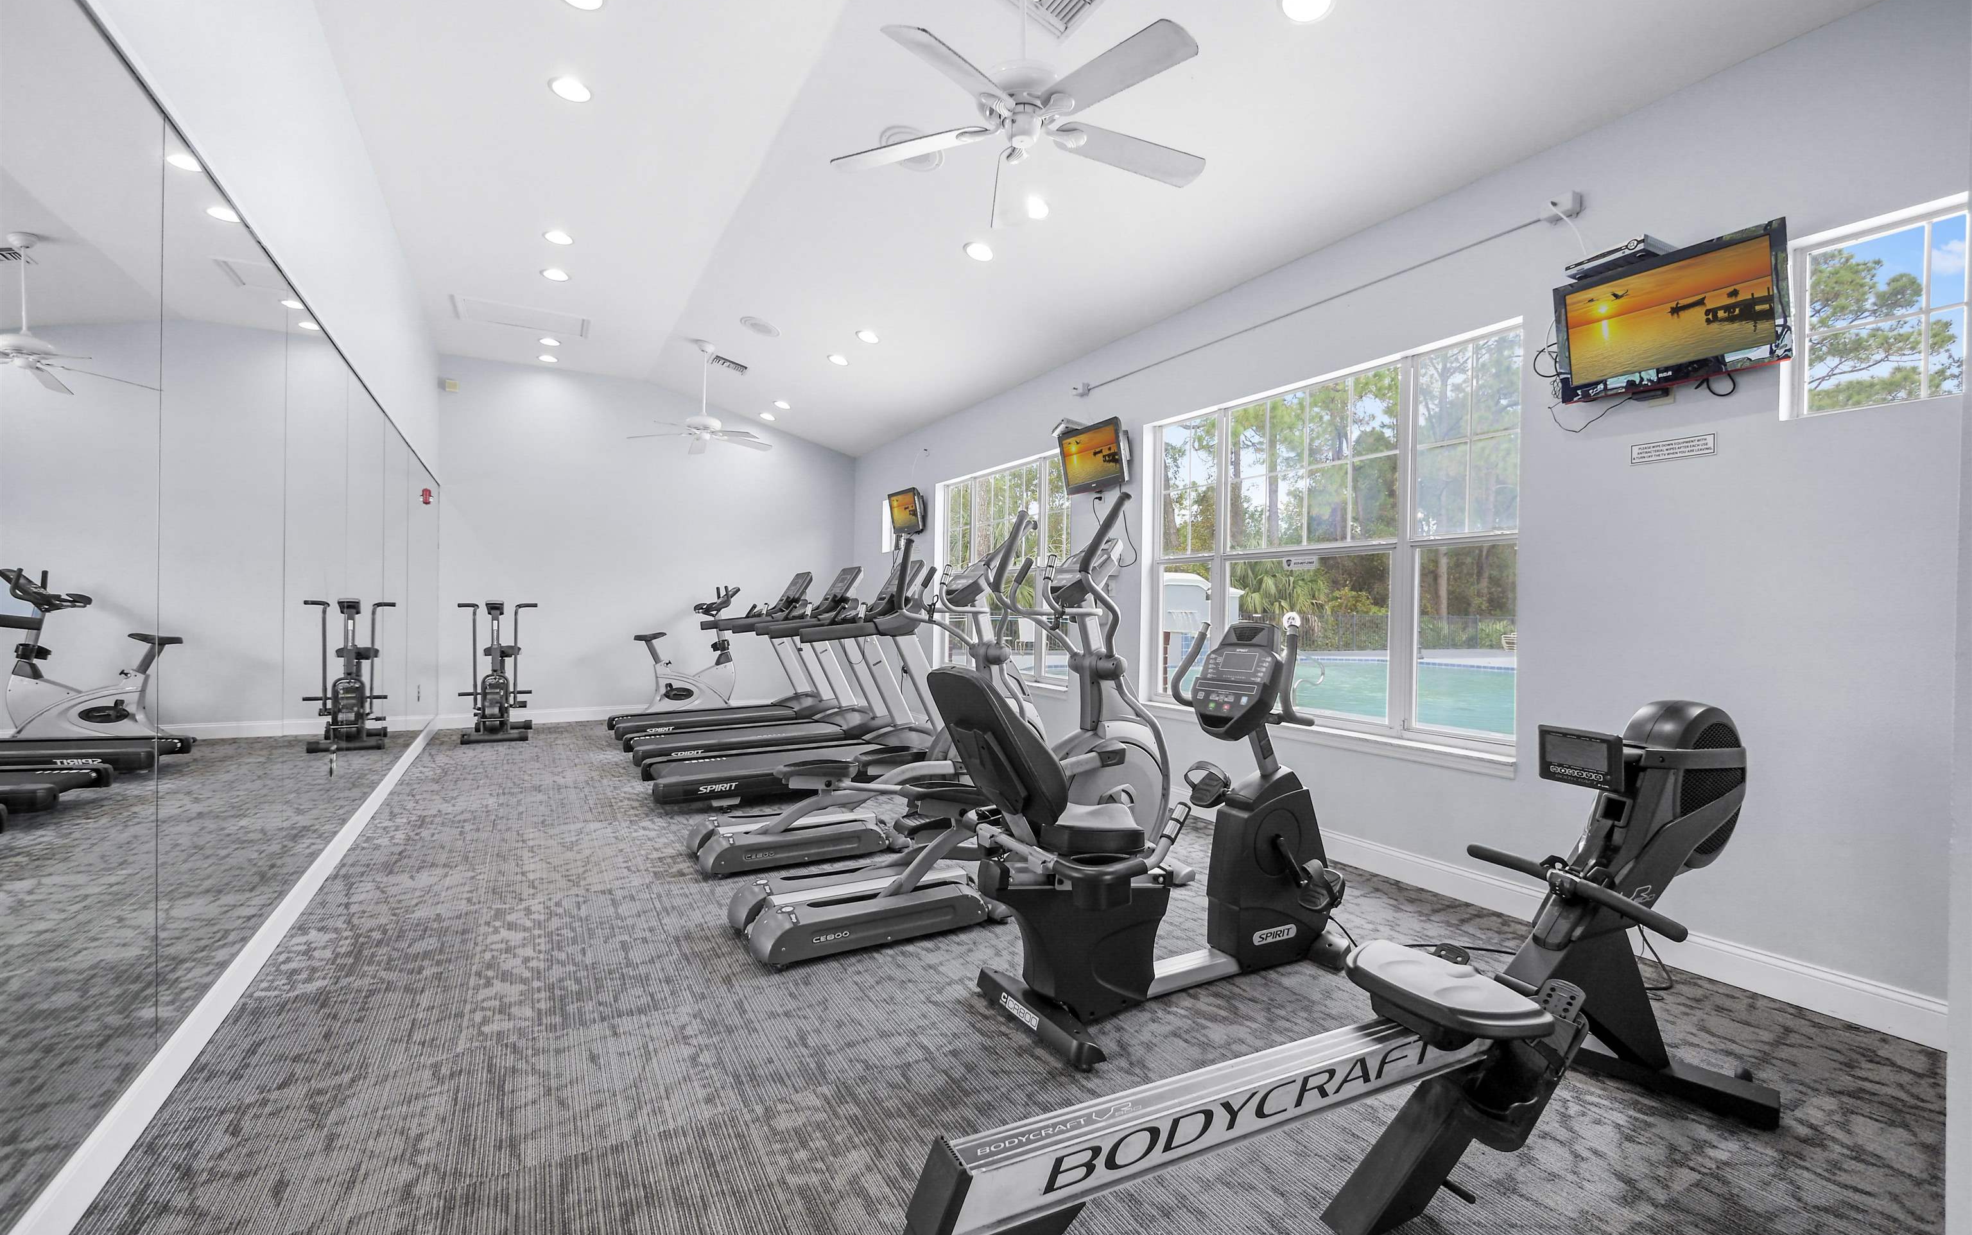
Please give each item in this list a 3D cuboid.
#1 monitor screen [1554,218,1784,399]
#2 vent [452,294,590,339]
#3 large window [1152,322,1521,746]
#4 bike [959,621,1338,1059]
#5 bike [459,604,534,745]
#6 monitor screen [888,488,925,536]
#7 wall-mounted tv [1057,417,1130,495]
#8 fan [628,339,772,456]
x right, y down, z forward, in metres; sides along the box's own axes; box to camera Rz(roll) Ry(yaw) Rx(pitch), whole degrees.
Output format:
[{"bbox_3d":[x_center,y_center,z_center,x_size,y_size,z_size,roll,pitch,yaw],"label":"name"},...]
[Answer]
[{"bbox_3d":[2.437,-1.056,2.845,0.100,0.440,0.660,-12,7,-28],"label":"monitor screen"},{"bbox_3d":[-3.890,-2.503,6.716,0.967,0.040,0.564,1,0,-30],"label":"vent"},{"bbox_3d":[1.696,-0.359,4.365,0.110,1.823,2.282,1,0,-30],"label":"large window"},{"bbox_3d":[0.532,0.611,2.659,1.624,1.240,0.707,1,0,-30],"label":"bike"},{"bbox_3d":[-4.512,0.476,7.370,0.645,1.265,1.116,1,0,-22],"label":"bike"},{"bbox_3d":[-0.820,-1.119,8.489,0.100,0.440,0.660,-12,7,-30],"label":"monitor screen"},{"bbox_3d":[0.790,-1.143,5.701,0.100,0.440,0.660,-12,7,-29],"label":"wall-mounted tv"},{"bbox_3d":[-2.501,-1.989,7.112,1.280,0.893,1.280,1,0,-30],"label":"fan"}]

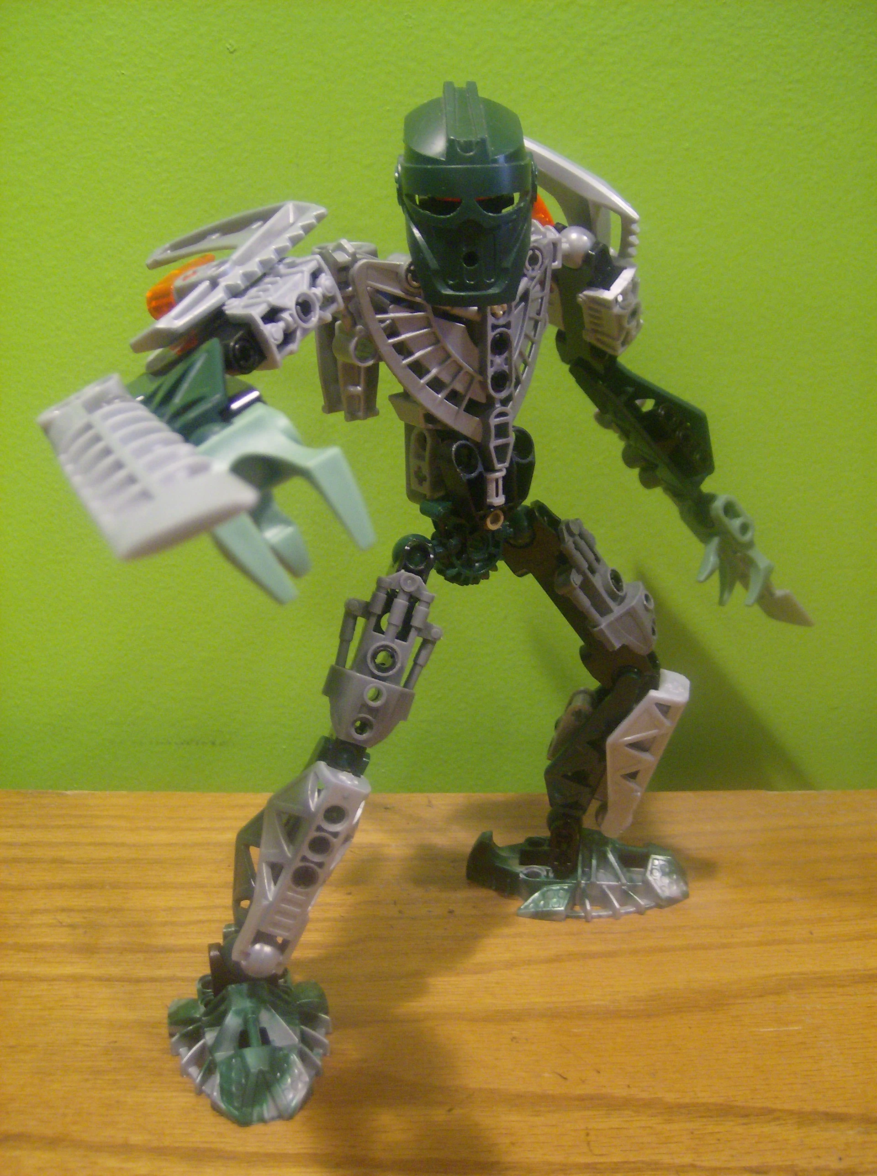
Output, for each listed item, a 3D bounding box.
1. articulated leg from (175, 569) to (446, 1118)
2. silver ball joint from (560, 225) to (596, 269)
[{"bbox_3d":[-0.032,0.050,0.280,0.062,0.116,0.065,-3,12,-13],"label":"articulated leg"},{"bbox_3d":[0.032,-0.080,0.287,0.010,0.010,0.010,0,12,0],"label":"silver ball joint"}]

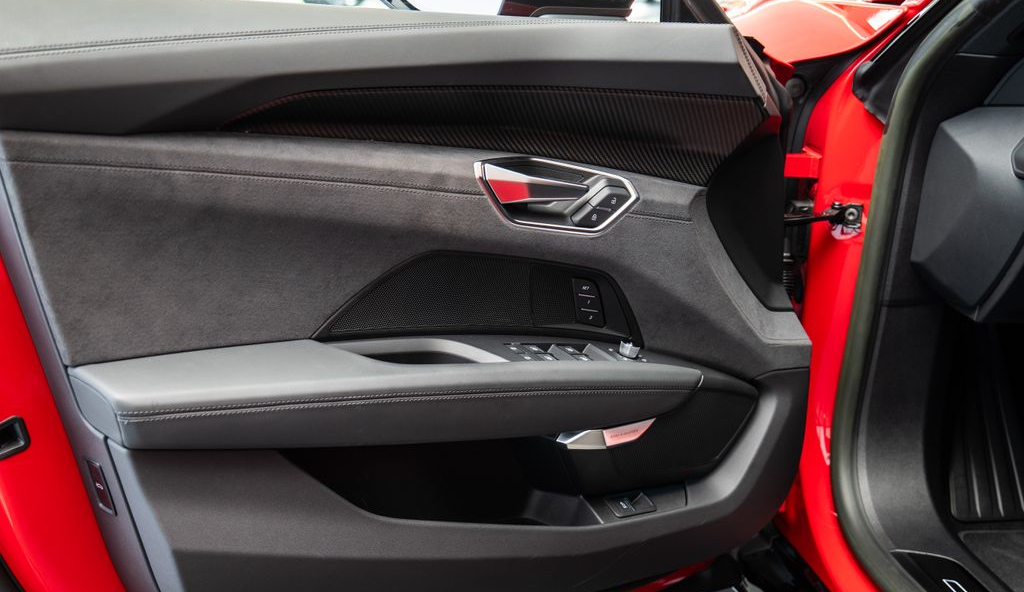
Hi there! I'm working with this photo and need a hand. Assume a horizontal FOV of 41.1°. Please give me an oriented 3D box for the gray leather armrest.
[{"bbox_3d":[-0.105,0.093,1.370,0.636,0.070,0.130,0,14,-26],"label":"gray leather armrest"}]

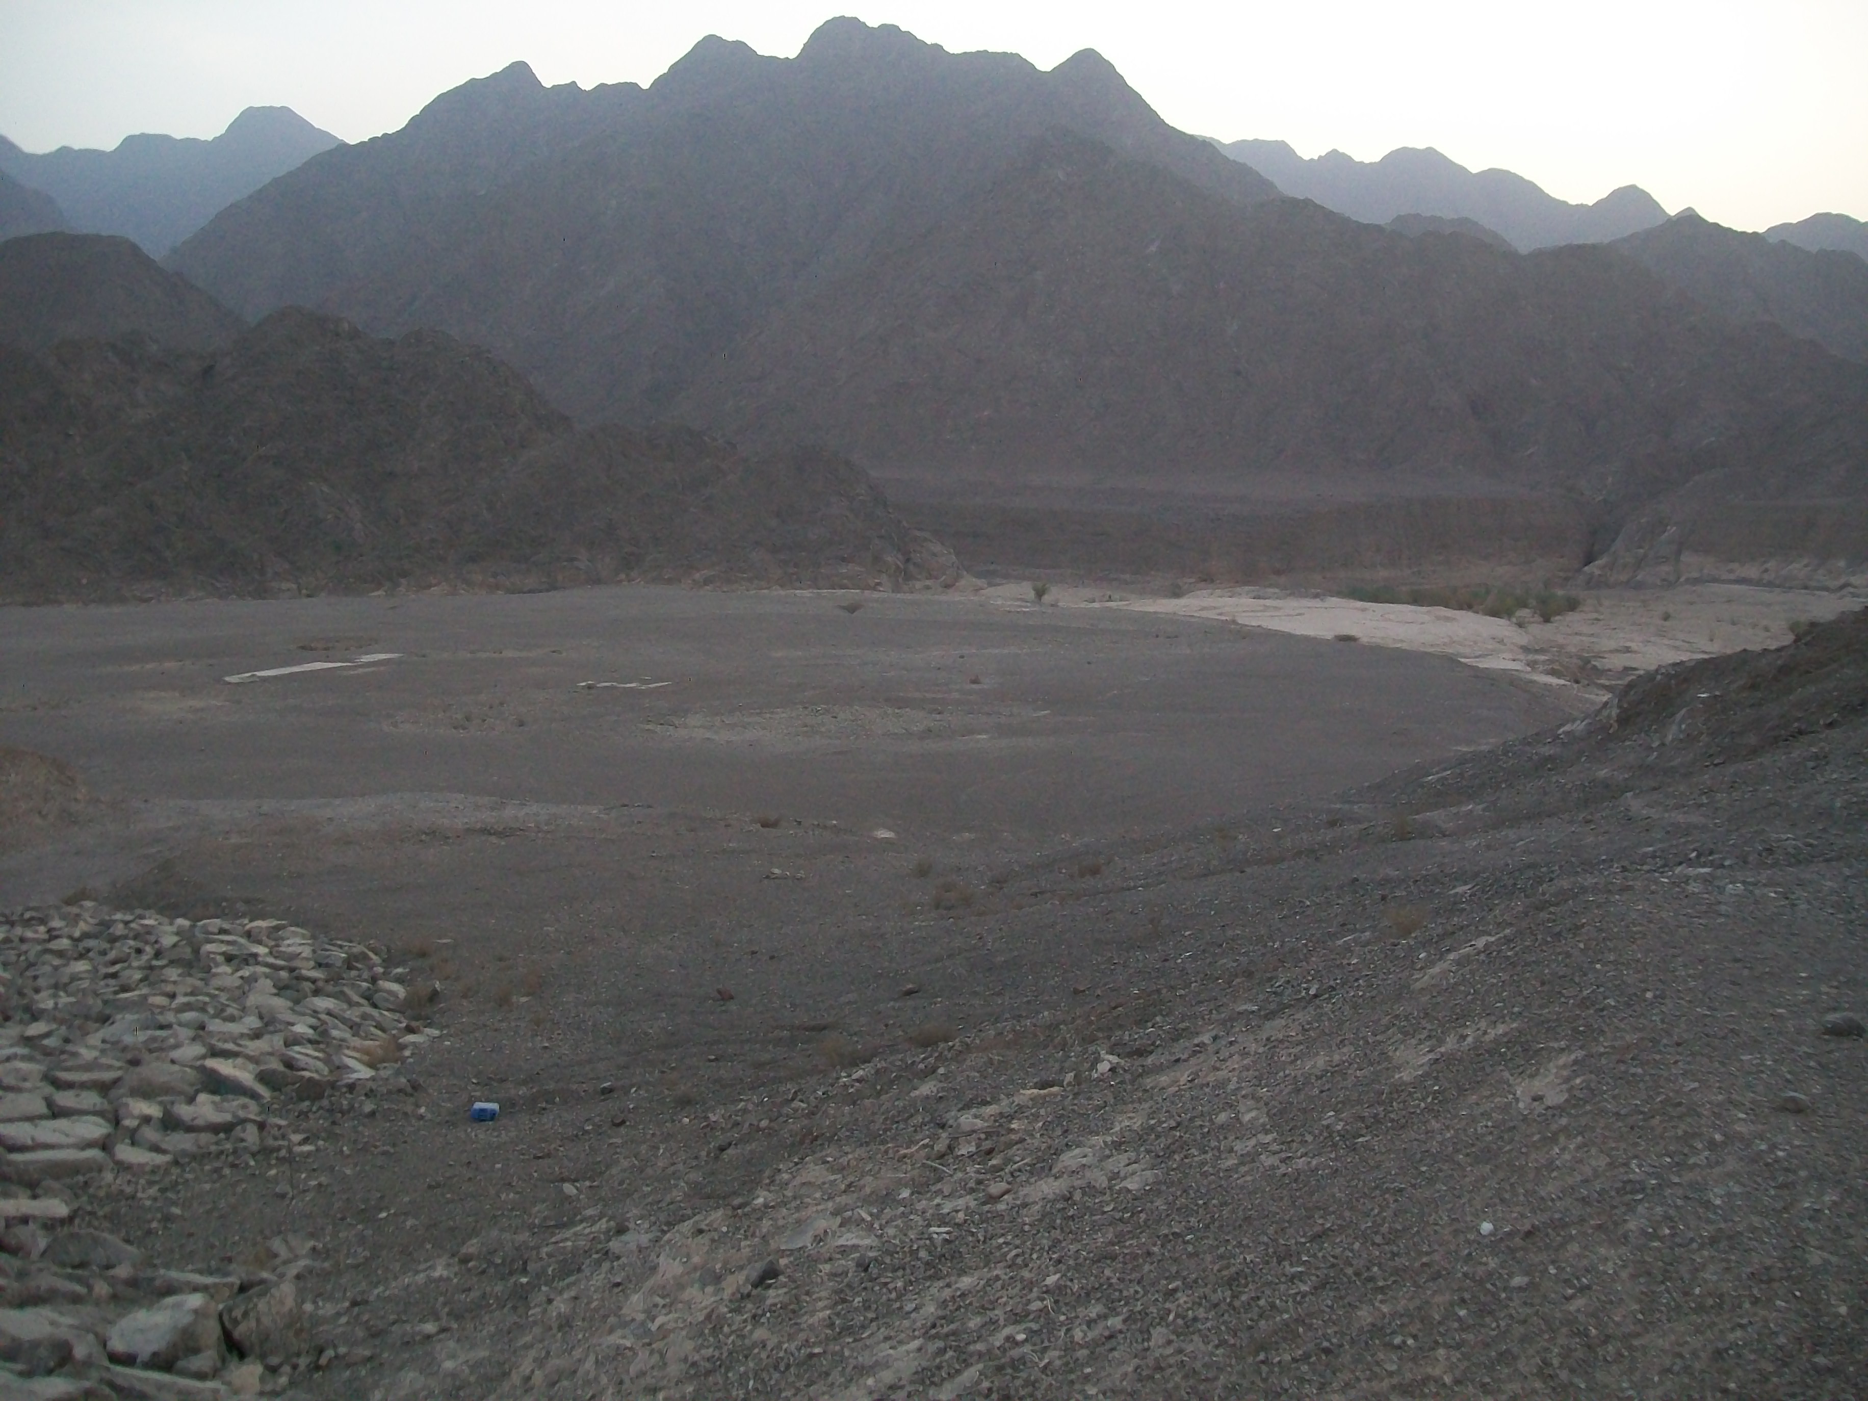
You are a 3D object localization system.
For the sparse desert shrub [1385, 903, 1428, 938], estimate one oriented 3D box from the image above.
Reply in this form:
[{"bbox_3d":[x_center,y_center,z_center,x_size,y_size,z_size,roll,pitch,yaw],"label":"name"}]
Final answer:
[{"bbox_3d":[5.146,2.394,20.000,0.477,0.355,0.439,0,5,0],"label":"sparse desert shrub"}]

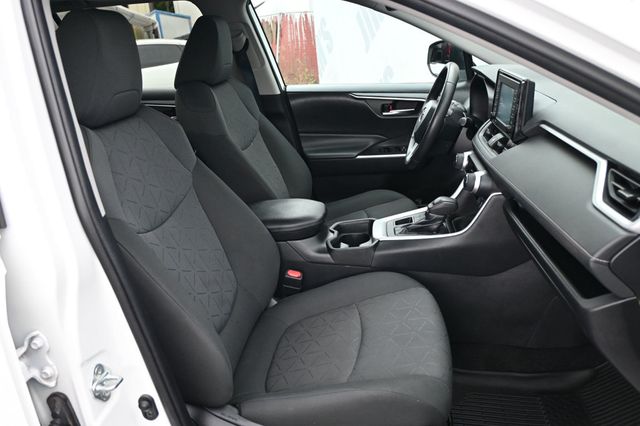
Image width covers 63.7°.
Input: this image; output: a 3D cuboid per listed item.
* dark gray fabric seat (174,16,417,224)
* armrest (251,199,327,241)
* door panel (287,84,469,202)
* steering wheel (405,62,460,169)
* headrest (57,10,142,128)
[{"bbox_3d":[-0.051,-0.193,1.834,0.820,0.990,0.540,1,21,9],"label":"dark gray fabric seat"},{"bbox_3d":[-0.128,0.019,1.540,0.300,0.085,0.210,1,21,9],"label":"armrest"},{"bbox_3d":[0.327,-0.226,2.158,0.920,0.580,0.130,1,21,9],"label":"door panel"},{"bbox_3d":[0.376,-0.320,1.719,0.100,0.370,0.370,22,23,0],"label":"steering wheel"},{"bbox_3d":[-0.490,-0.303,1.090,0.125,0.225,0.260,6,22,6],"label":"headrest"}]

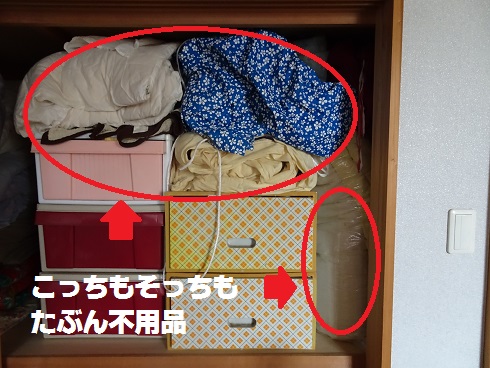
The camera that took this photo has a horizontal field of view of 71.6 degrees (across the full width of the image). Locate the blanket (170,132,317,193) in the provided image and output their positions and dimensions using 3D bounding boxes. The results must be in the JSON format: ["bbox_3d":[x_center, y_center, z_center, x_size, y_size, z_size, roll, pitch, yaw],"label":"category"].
[{"bbox_3d":[-0.007,-0.080,1.278,0.460,0.197,0.440,0,3,0],"label":"blanket"}]

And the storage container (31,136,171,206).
[{"bbox_3d":[-0.456,-0.061,1.359,0.438,0.225,0.550,0,3,0],"label":"storage container"}]

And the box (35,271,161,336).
[{"bbox_3d":[-0.452,0.387,1.385,0.424,0.222,0.550,0,3,0],"label":"box"}]

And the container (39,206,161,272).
[{"bbox_3d":[-0.457,0.164,1.372,0.431,0.225,0.550,0,3,0],"label":"container"}]

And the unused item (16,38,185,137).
[{"bbox_3d":[-0.492,-0.337,1.333,0.565,0.340,0.520,0,3,0],"label":"unused item"}]

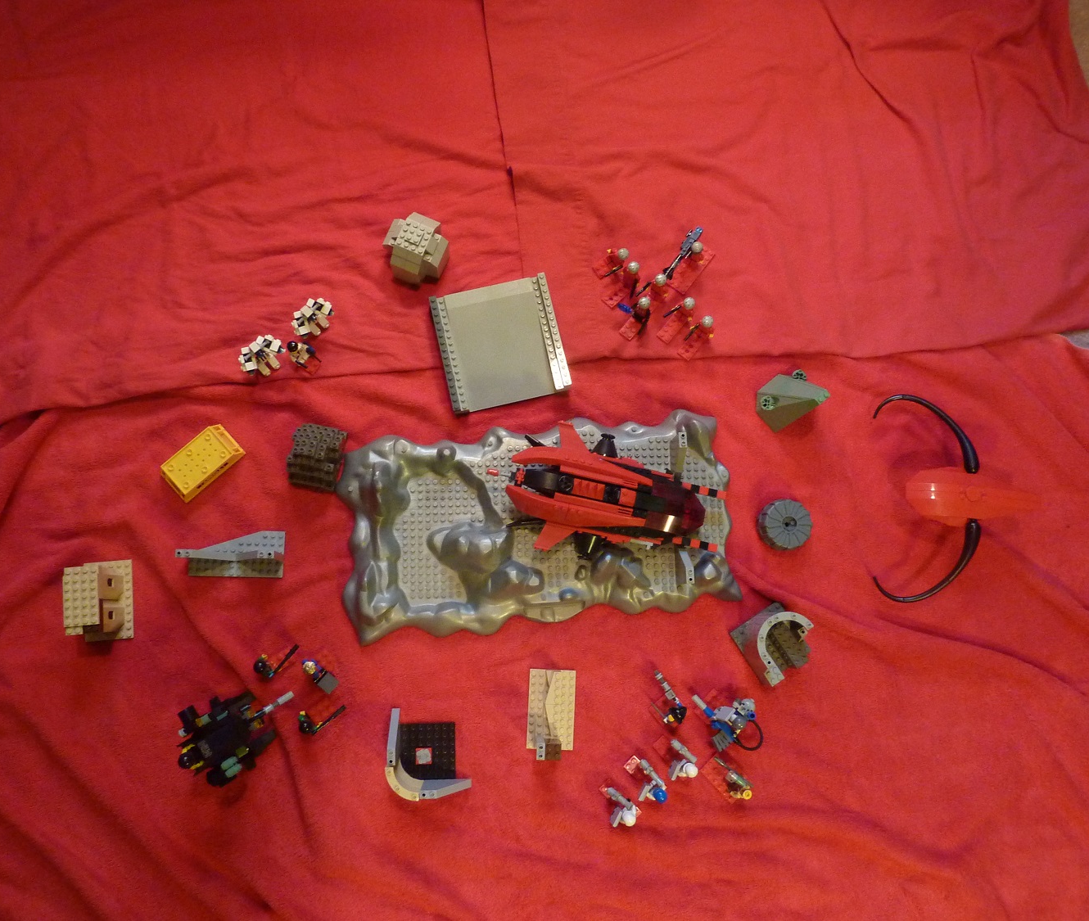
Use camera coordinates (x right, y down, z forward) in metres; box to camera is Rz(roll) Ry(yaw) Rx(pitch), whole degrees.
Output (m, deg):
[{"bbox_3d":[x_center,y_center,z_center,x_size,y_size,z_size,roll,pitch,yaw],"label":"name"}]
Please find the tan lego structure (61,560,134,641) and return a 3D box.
[{"bbox_3d":[-0.446,0.140,0.883,0.048,0.069,0.080,-5,82,-4],"label":"tan lego structure"}]

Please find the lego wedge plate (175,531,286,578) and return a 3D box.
[{"bbox_3d":[-0.319,0.094,0.903,0.096,0.053,0.048,1,79,-4],"label":"lego wedge plate"}]

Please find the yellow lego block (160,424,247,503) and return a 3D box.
[{"bbox_3d":[-0.363,0.002,0.936,0.081,0.020,0.040,-41,84,-7],"label":"yellow lego block"}]

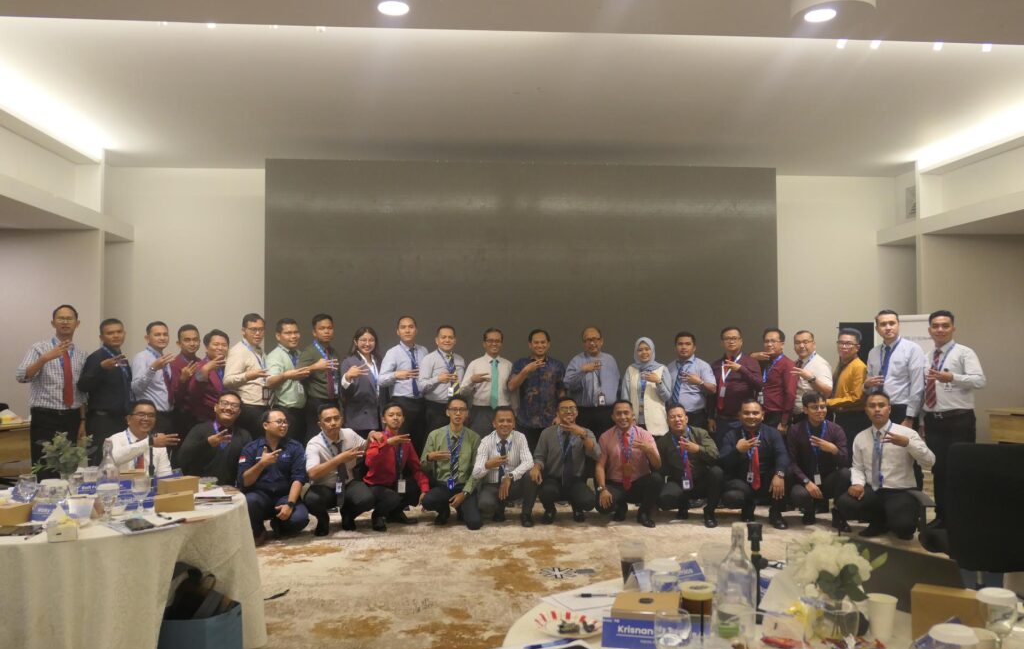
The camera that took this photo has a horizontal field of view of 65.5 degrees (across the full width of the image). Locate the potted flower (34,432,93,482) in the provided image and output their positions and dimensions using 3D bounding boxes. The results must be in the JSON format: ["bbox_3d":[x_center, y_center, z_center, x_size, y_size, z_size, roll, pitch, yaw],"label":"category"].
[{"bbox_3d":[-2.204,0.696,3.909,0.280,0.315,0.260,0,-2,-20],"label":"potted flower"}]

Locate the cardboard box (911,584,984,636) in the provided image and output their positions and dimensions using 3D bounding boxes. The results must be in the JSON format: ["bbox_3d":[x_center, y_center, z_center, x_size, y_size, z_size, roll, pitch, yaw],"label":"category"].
[{"bbox_3d":[1.080,0.720,1.965,0.158,0.120,0.070,-1,-2,32],"label":"cardboard box"}]

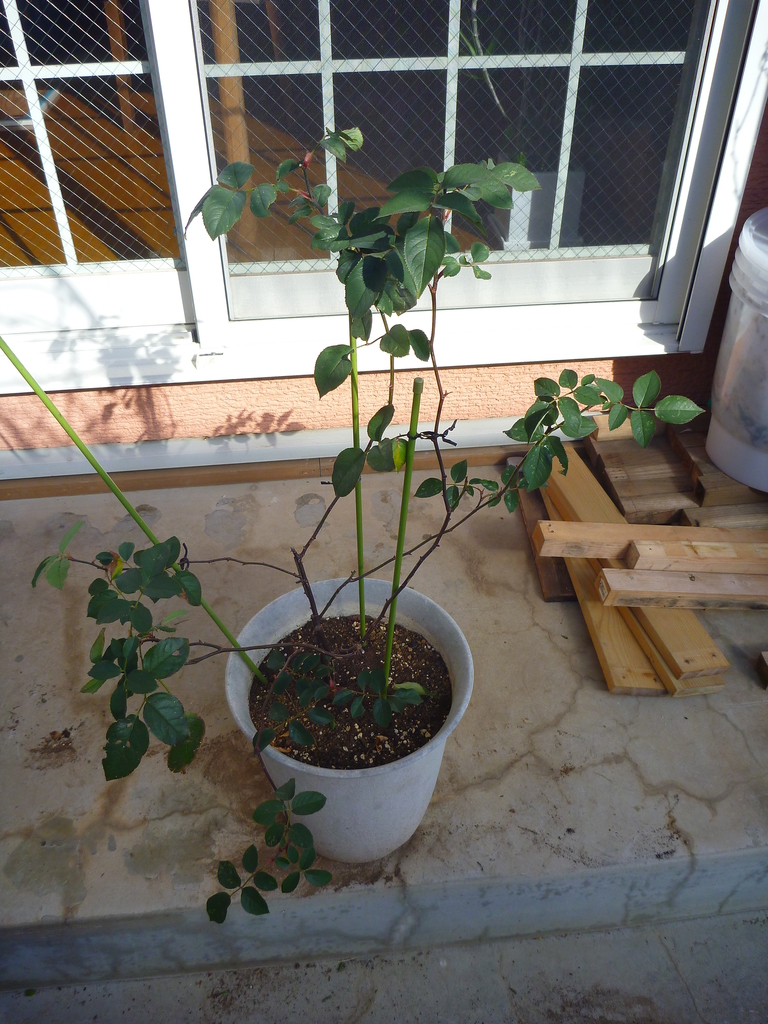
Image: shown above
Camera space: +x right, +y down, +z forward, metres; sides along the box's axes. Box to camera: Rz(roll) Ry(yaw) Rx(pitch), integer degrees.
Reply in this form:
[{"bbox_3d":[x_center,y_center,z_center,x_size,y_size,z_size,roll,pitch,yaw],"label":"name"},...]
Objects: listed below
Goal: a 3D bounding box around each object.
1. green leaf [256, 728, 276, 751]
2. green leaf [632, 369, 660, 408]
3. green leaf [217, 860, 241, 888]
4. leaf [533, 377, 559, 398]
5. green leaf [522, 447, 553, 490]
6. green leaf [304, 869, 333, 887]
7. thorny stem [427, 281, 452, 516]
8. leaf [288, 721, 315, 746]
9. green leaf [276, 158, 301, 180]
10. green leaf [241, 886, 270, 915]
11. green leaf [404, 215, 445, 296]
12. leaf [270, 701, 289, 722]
[{"bbox_3d":[-0.128,0.247,0.905,0.026,0.008,0.021,-40,72,0],"label":"green leaf"},{"bbox_3d":[0.276,-0.129,0.870,0.027,0.007,0.043,22,84,17],"label":"green leaf"},{"bbox_3d":[-0.180,0.420,0.960,0.025,0.008,0.035,-41,90,-26],"label":"green leaf"},{"bbox_3d":[0.162,-0.123,0.820,0.021,0.006,0.030,-42,69,-11],"label":"leaf"},{"bbox_3d":[0.166,-0.047,0.902,0.031,0.050,0.012,15,-6,11],"label":"green leaf"},{"bbox_3d":[-0.080,0.444,1.015,0.037,0.010,0.018,15,53,9],"label":"green leaf"},{"bbox_3d":[0.056,-0.117,0.829,0.025,0.272,0.021,-7,38,0],"label":"thorny stem"},{"bbox_3d":[-0.093,0.249,0.930,0.040,0.008,0.022,38,59,25],"label":"leaf"},{"bbox_3d":[-0.082,-0.294,0.710,0.025,0.006,0.013,-37,89,-6],"label":"green leaf"},{"bbox_3d":[-0.135,0.408,0.870,0.038,0.006,0.021,37,61,17],"label":"green leaf"},{"bbox_3d":[0.032,-0.203,0.655,0.033,0.064,0.014,6,0,1],"label":"green leaf"},{"bbox_3d":[-0.123,0.234,0.970,0.027,0.006,0.022,38,68,12],"label":"leaf"}]

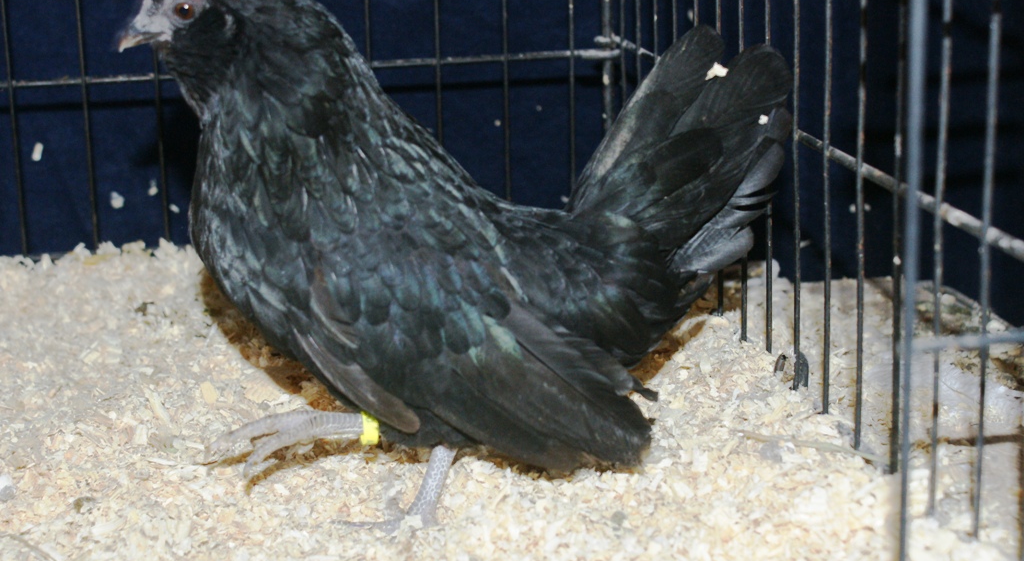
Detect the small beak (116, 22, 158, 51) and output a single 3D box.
[{"bbox_3d":[-0.151,-0.098,0.772,0.016,0.008,0.009,-19,14,2],"label":"small beak"}]

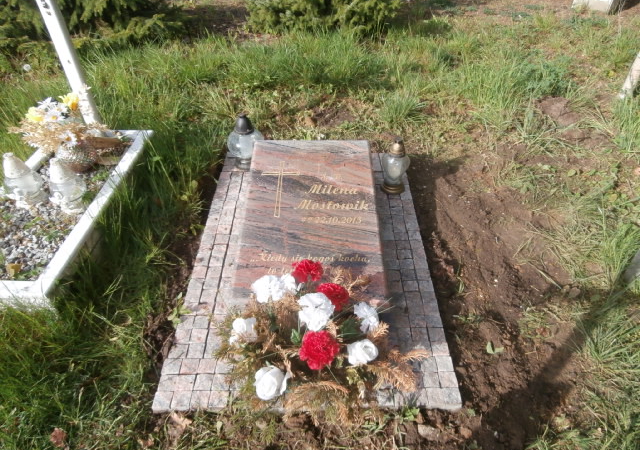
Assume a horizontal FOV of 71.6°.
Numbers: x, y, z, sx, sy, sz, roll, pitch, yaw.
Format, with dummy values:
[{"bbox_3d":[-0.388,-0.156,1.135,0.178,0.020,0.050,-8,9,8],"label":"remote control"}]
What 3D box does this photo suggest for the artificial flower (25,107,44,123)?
[{"bbox_3d":[-1.036,-0.397,1.610,0.070,0.055,0.064,-27,49,-25],"label":"artificial flower"}]

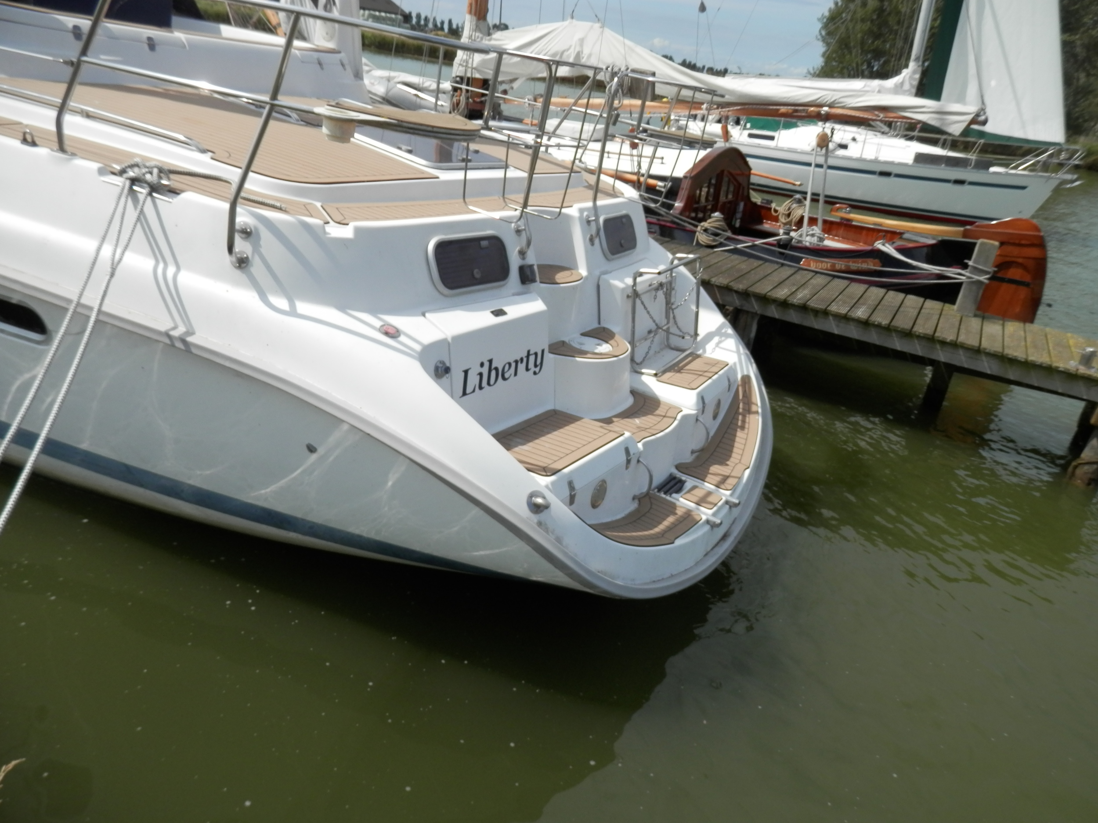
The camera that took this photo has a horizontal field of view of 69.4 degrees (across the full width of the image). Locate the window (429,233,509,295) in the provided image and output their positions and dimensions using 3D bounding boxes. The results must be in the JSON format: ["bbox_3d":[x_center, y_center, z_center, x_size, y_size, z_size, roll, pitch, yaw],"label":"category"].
[{"bbox_3d":[-0.341,-0.639,3.424,0.050,0.245,0.462,-2,13,42],"label":"window"}]

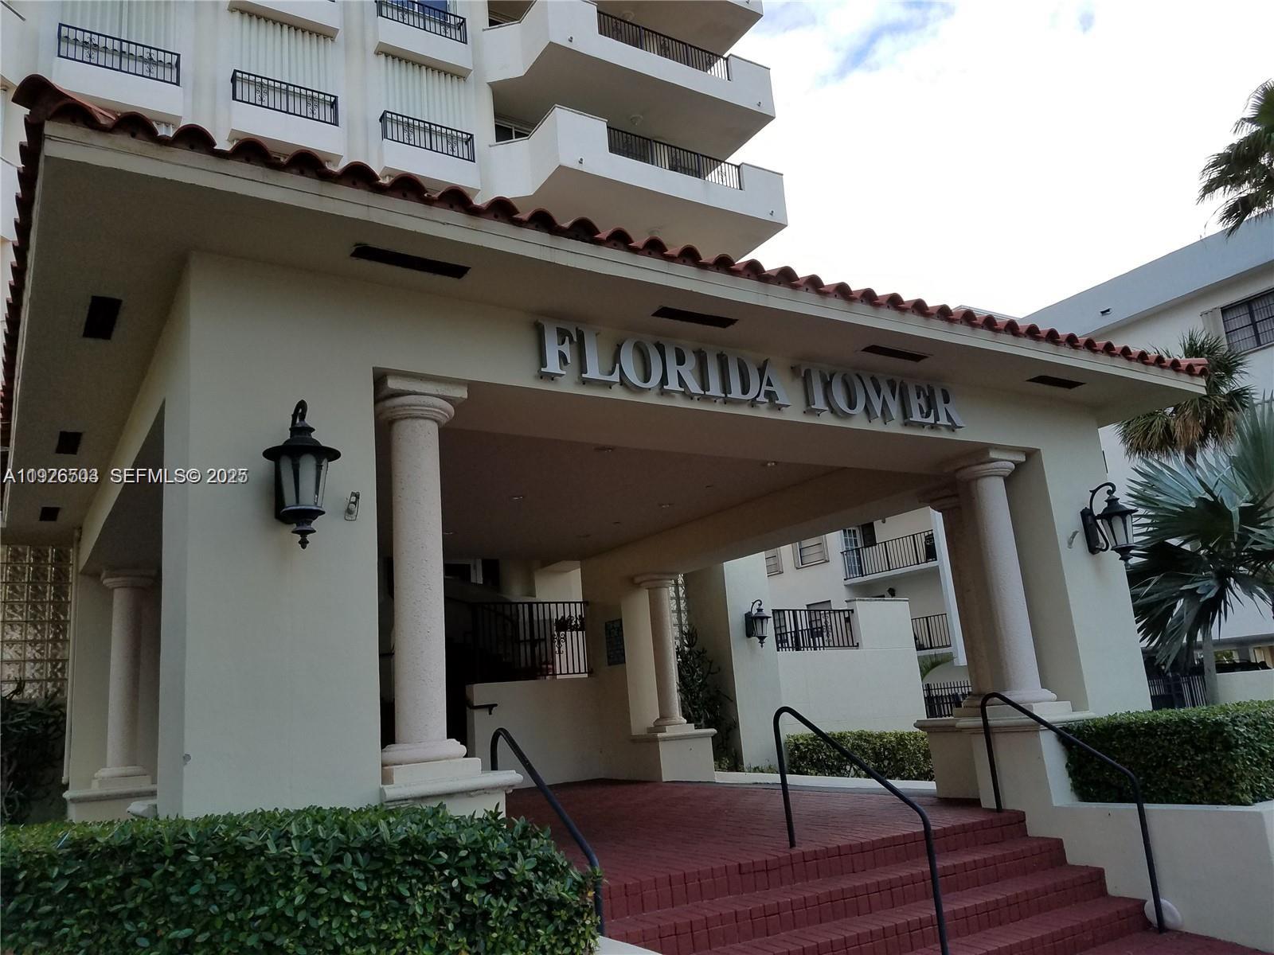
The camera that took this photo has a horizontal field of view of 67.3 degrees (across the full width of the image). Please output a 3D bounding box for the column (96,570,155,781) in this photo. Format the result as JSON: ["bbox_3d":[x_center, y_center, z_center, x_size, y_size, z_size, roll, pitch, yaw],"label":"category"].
[{"bbox_3d":[-5.008,1.881,9.346,0.464,2.107,0.464,4,-16,-33],"label":"column"}]

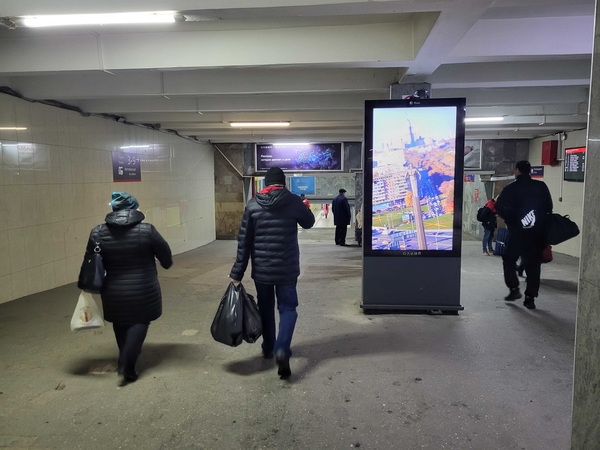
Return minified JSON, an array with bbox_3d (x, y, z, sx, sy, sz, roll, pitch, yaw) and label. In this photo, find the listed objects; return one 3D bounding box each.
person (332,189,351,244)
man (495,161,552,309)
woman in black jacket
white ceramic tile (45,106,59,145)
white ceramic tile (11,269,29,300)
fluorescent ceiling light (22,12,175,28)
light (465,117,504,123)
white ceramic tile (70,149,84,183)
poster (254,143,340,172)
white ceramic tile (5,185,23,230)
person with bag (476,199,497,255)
[{"bbox_3d":[1.319,-0.253,14.400,0.420,1.770,0.520,-5,8,-38],"label":"person"},{"bbox_3d":[2.903,0.114,5.980,0.640,1.900,0.500,1,6,7],"label":"man"},{"bbox_3d":[-1.348,0.468,3.562,0.600,1.470,0.460,0,6,6],"label":"woman in black jacket"},{"bbox_3d":[-3.847,-1.538,6.976,0.012,0.602,0.302,0,6,6],"label":"white ceramic tile"},{"bbox_3d":[-3.925,0.842,6.322,0.012,0.367,0.302,0,6,6],"label":"white ceramic tile"},{"bbox_3d":[-1.446,-1.475,3.250,1.100,0.080,0.120,0,6,6],"label":"fluorescent ceiling light"},{"bbox_3d":[3.311,-2.034,8.697,1.220,0.080,0.090,0,6,6],"label":"light"},{"bbox_3d":[-3.768,-1.002,7.638,0.010,0.600,0.300,0,6,6],"label":"white ceramic tile"},{"bbox_3d":[-0.053,-2.284,15.181,3.011,0.955,0.100,0,6,6],"label":"poster"},{"bbox_3d":[-3.933,-0.243,6.210,0.010,0.600,0.300,0,6,6],"label":"white ceramic tile"},{"bbox_3d":[4.599,0.005,11.023,0.500,1.501,0.460,-2,6,-13],"label":"person with bag"}]

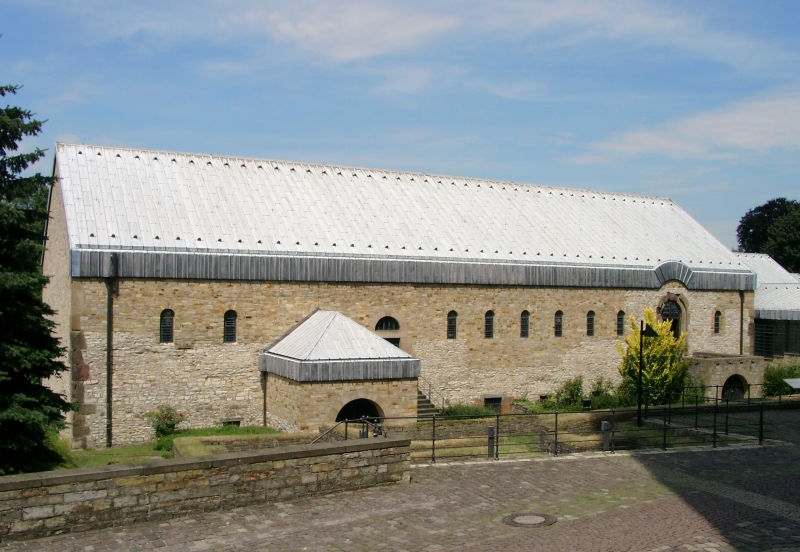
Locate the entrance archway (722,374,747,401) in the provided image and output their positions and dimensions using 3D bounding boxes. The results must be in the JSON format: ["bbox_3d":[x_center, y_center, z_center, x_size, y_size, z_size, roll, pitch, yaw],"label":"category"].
[{"bbox_3d":[21.932,7.319,51.446,2.350,1.780,0.500,1,-1,-28],"label":"entrance archway"}]

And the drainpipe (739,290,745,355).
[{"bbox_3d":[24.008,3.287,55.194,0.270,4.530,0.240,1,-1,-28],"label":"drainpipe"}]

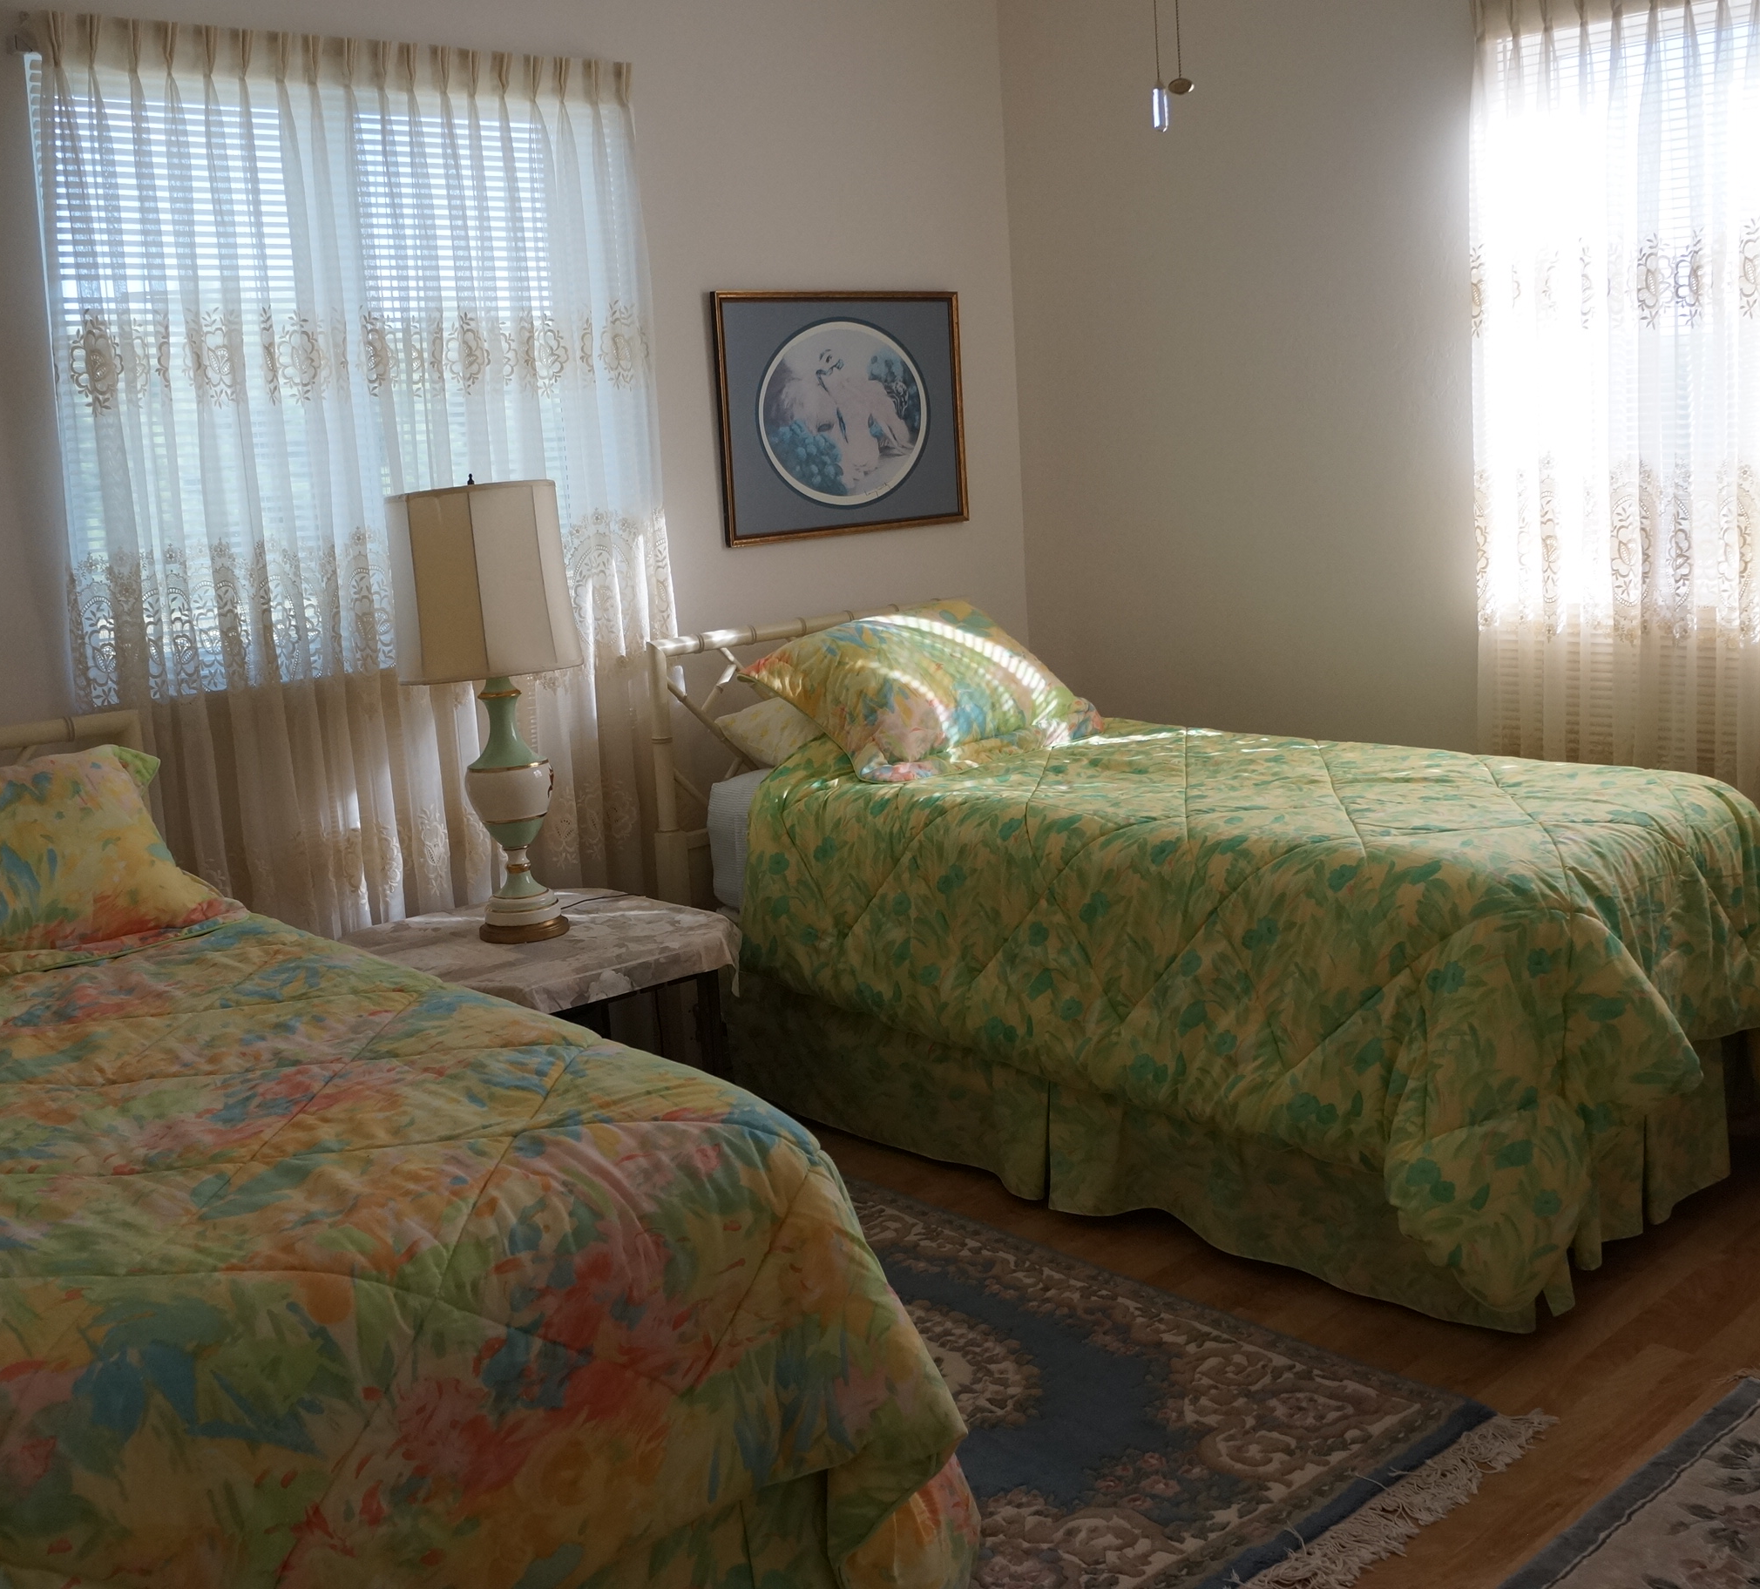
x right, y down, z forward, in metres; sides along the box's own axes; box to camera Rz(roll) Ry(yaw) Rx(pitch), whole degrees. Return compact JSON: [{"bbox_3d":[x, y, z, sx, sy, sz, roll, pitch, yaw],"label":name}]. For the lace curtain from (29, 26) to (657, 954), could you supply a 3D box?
[{"bbox_3d":[-0.929,-0.374,3.608,1.220,2.140,0.120,-13,14,-38],"label":"lace curtain"}]

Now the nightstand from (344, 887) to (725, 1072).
[{"bbox_3d":[-0.593,0.518,3.266,0.580,0.530,0.480,-13,14,-38],"label":"nightstand"}]

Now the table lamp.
[{"bbox_3d":[-0.676,-0.152,3.208,0.340,0.820,0.340,-13,14,-38],"label":"table lamp"}]

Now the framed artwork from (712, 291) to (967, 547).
[{"bbox_3d":[-0.065,-0.911,4.311,0.745,0.565,0.030,-13,14,-38],"label":"framed artwork"}]

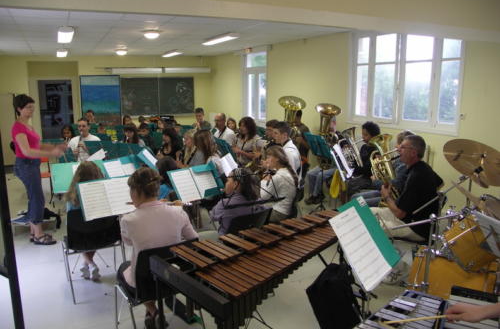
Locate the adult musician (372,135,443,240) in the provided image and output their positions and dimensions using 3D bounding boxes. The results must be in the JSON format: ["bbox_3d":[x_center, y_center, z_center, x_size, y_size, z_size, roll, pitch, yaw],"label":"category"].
[{"bbox_3d":[1.281,0.387,3.534,0.790,1.300,0.550,3,11,19],"label":"adult musician"}]

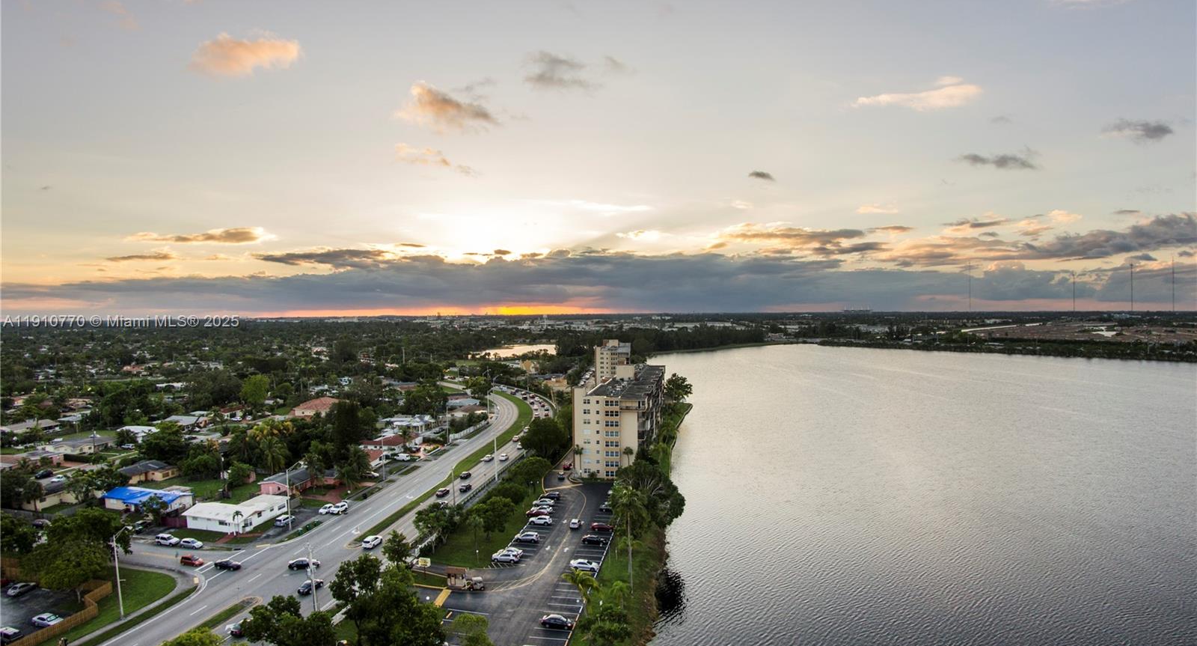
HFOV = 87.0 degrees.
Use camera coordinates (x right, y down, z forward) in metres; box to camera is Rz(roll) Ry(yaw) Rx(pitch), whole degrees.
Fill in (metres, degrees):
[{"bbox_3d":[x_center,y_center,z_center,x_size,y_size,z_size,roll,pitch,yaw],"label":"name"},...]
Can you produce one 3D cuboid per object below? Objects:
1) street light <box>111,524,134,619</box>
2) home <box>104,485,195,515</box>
[{"bbox_3d":[-68.900,36.250,91.270,2.900,13.300,0.500,0,1,14],"label":"street light"},{"bbox_3d":[-102.990,40.230,145.920,17.600,3.900,10.000,0,1,10],"label":"home"}]

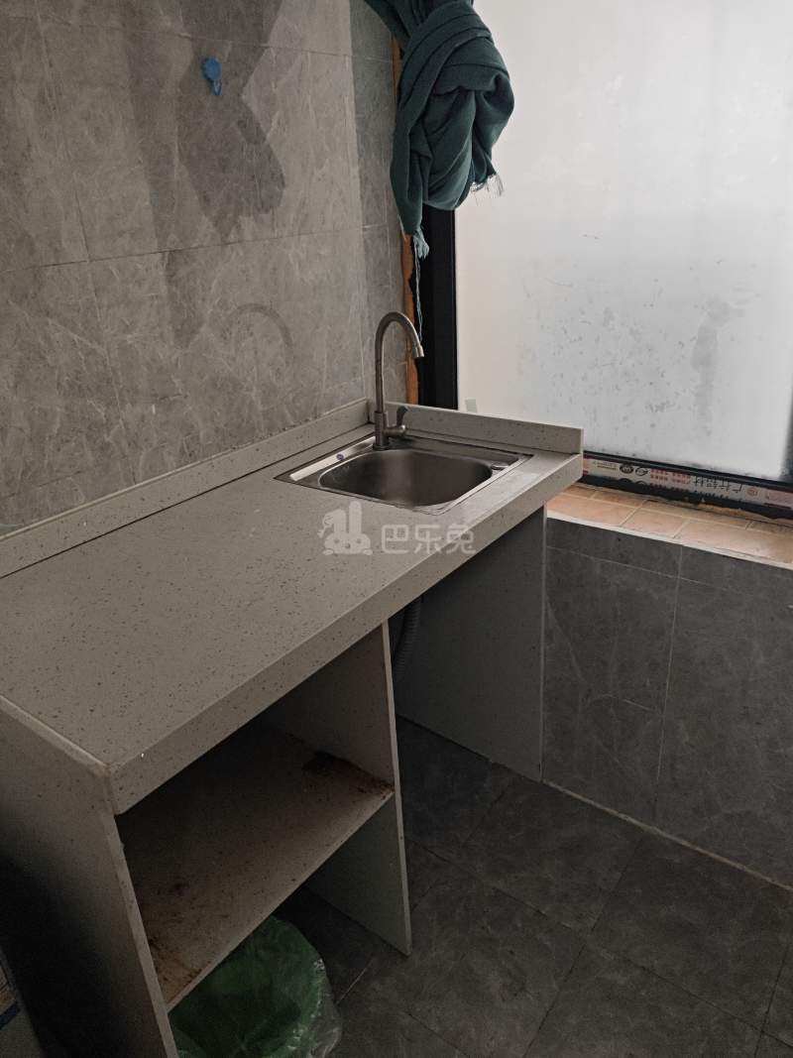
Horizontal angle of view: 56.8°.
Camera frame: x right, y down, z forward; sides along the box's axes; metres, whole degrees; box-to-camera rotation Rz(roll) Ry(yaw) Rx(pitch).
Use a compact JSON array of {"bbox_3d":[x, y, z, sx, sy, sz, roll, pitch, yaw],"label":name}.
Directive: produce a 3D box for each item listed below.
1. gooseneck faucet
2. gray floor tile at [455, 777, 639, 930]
[{"bbox_3d":[0.019,-0.279,1.408,0.072,0.274,0.172,-17,28,-27],"label":"gooseneck faucet"},{"bbox_3d":[0.325,0.661,1.533,0.300,0.010,0.295,15,30,34],"label":"gray floor tile"}]

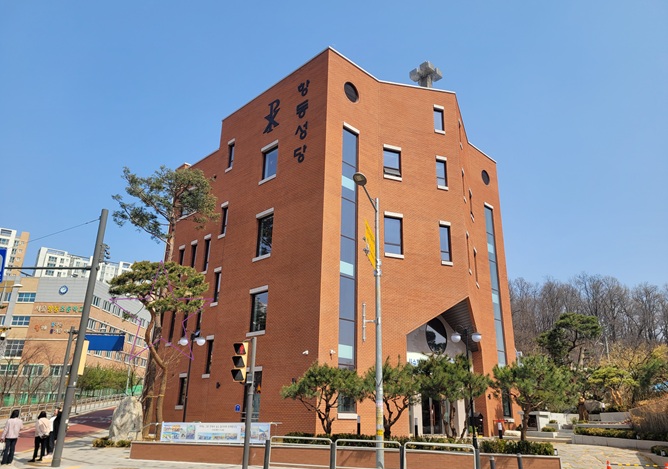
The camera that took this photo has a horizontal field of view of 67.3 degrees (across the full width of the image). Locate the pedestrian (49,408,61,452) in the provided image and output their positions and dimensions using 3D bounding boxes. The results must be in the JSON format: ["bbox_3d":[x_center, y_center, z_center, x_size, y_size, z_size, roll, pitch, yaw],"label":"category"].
[{"bbox_3d":[-10.449,7.375,18.783,0.350,1.736,0.480,7,-21,-14],"label":"pedestrian"}]

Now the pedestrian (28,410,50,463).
[{"bbox_3d":[-10.156,6.980,17.432,0.460,1.620,0.480,-6,-22,19],"label":"pedestrian"}]

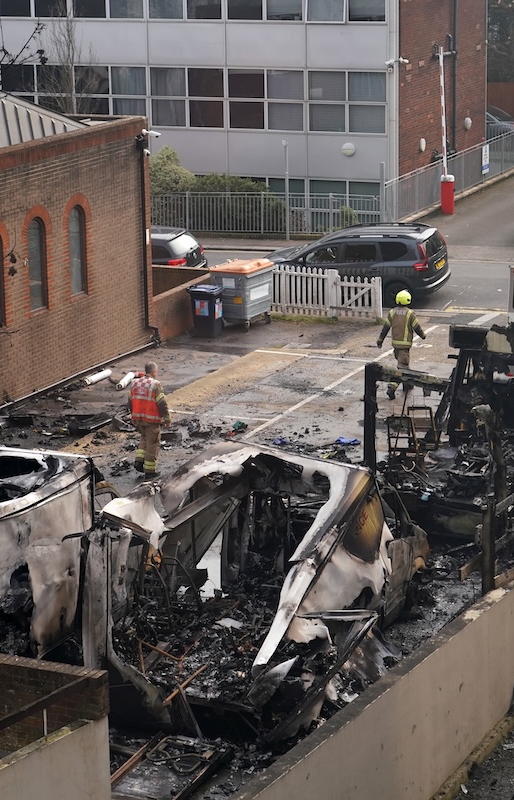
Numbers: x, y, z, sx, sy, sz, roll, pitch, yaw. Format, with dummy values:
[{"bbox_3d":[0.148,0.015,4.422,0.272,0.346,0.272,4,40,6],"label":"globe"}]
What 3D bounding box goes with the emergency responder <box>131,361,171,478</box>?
[{"bbox_3d":[-1.700,0.304,31.932,0.600,1.820,0.520,6,16,25],"label":"emergency responder"}]

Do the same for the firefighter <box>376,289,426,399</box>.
[{"bbox_3d":[2.595,-1.016,36.772,0.840,1.870,0.720,5,15,23],"label":"firefighter"}]

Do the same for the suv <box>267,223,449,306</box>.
[{"bbox_3d":[2.150,-3.215,46.877,4.550,1.670,1.880,5,15,23],"label":"suv"}]

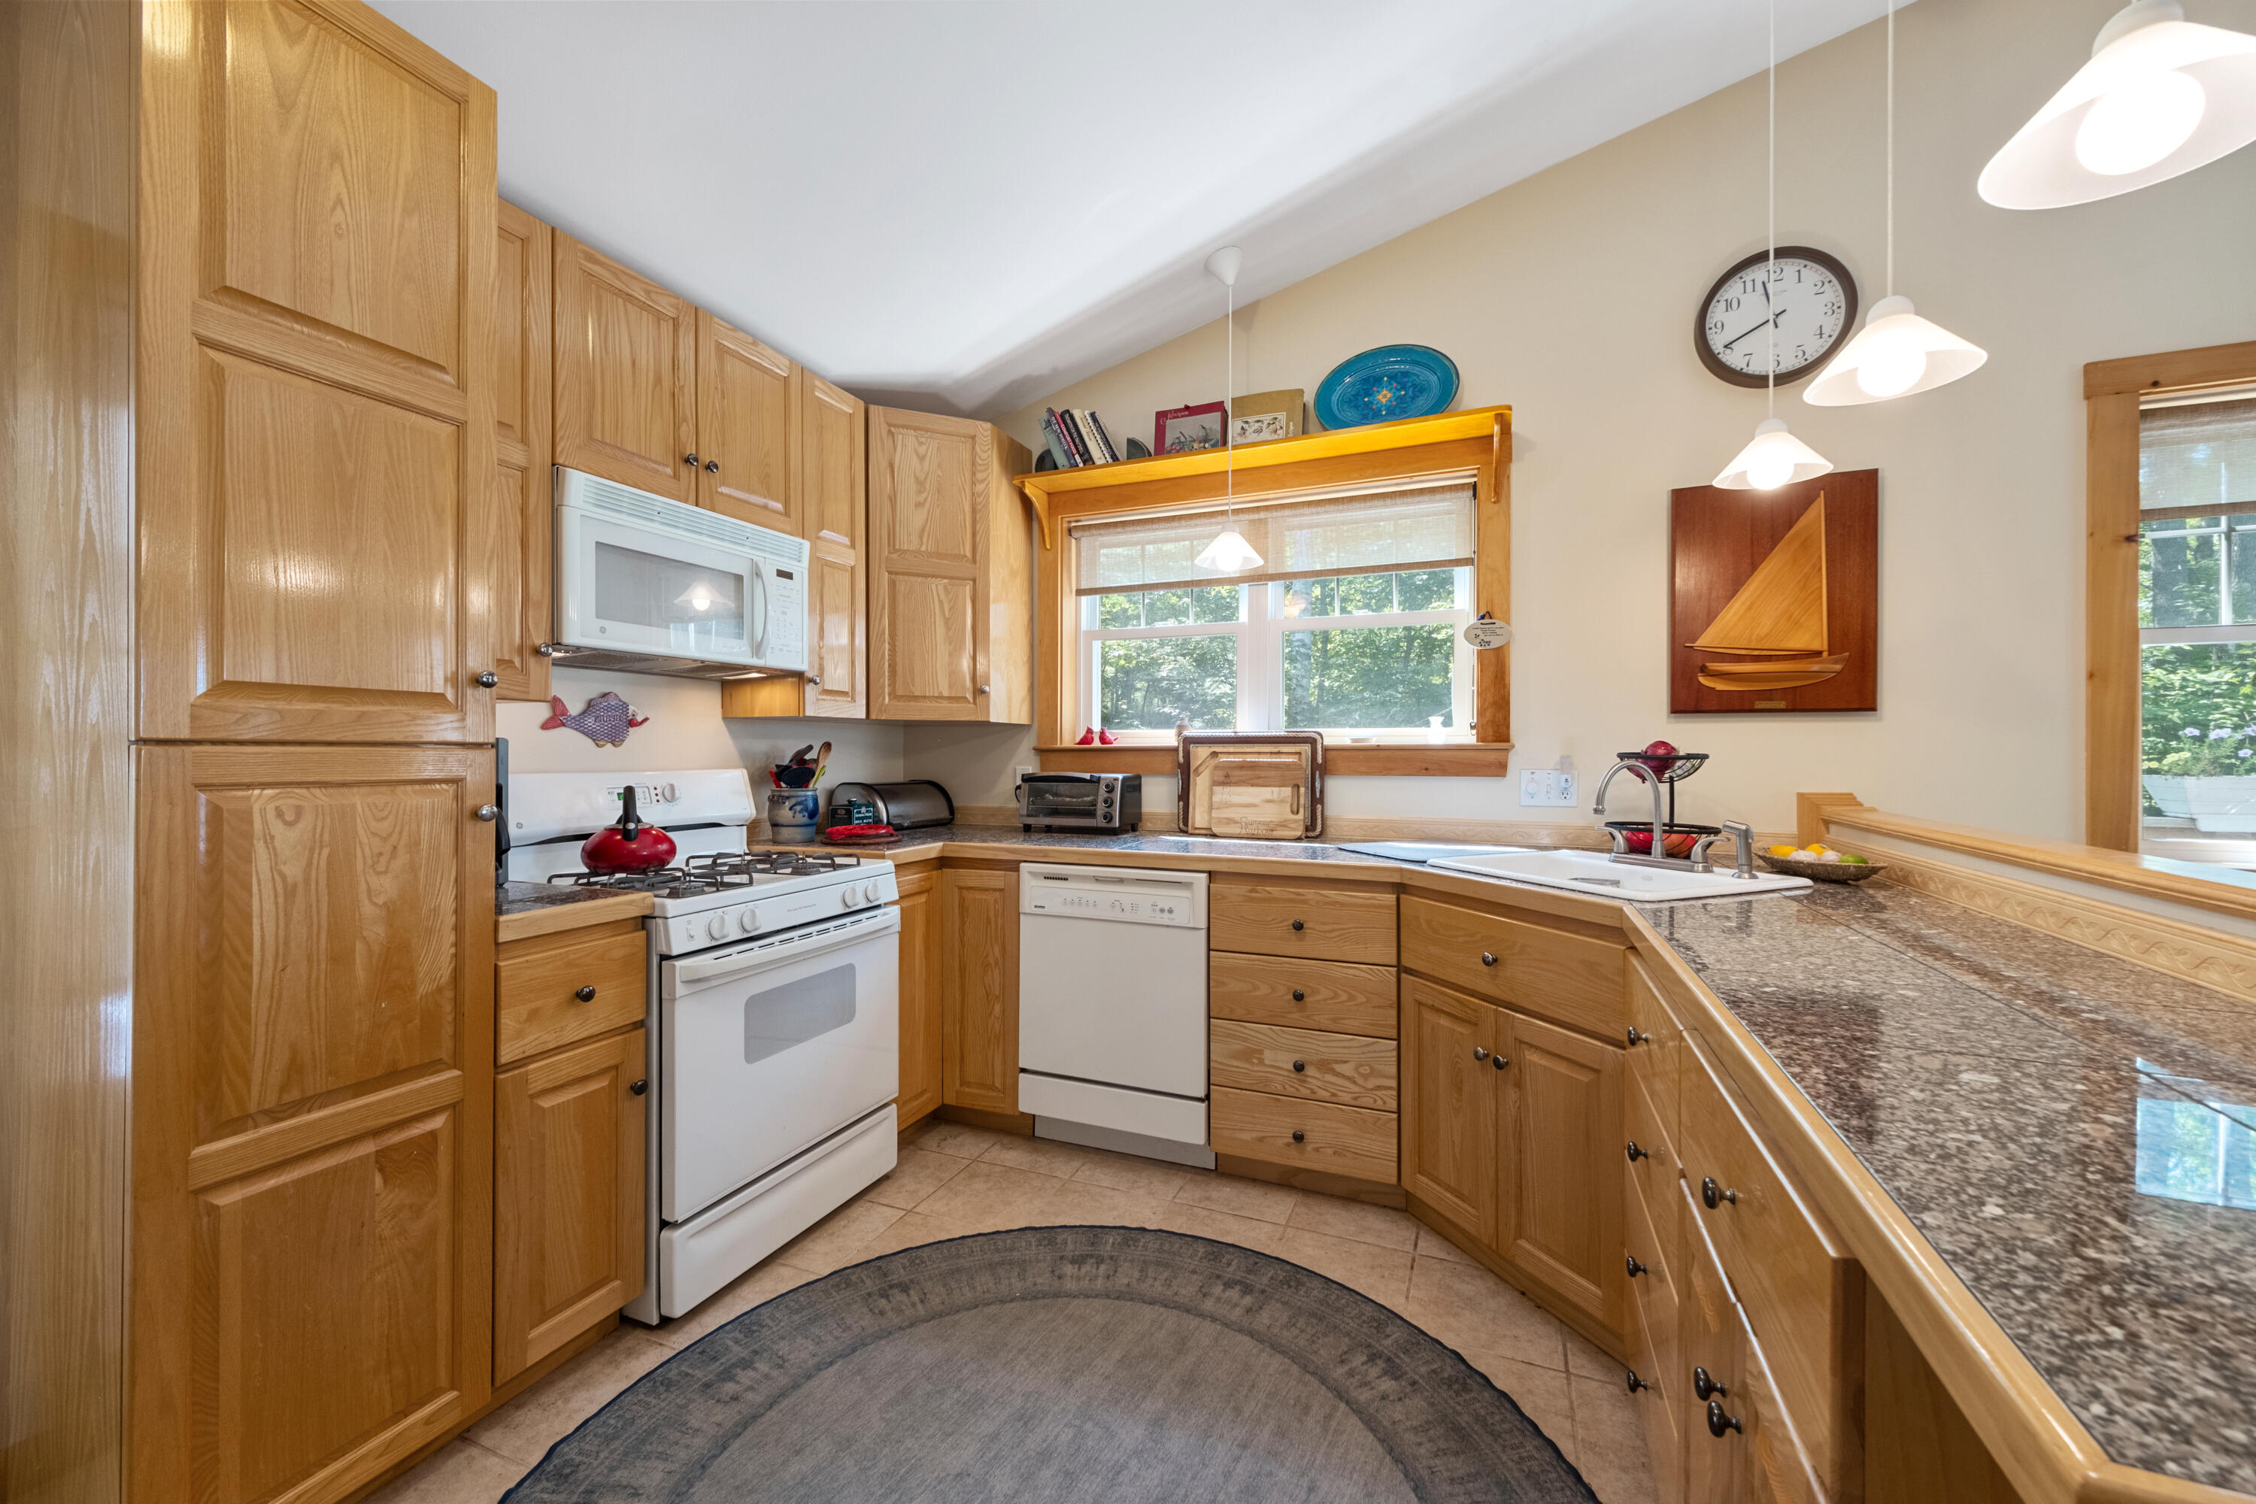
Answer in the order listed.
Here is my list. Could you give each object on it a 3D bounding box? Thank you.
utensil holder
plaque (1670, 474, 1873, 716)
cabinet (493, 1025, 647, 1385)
[{"bbox_3d":[-1.106,0.212,2.885,0.161,0.171,0.161,0,0,24],"label":"utensil holder"},{"bbox_3d":[1.797,-0.435,2.449,0.477,0.652,0.040,0,0,24],"label":"plaque"},{"bbox_3d":[-1.341,0.847,1.808,0.613,0.549,0.297,0,0,24],"label":"cabinet"}]

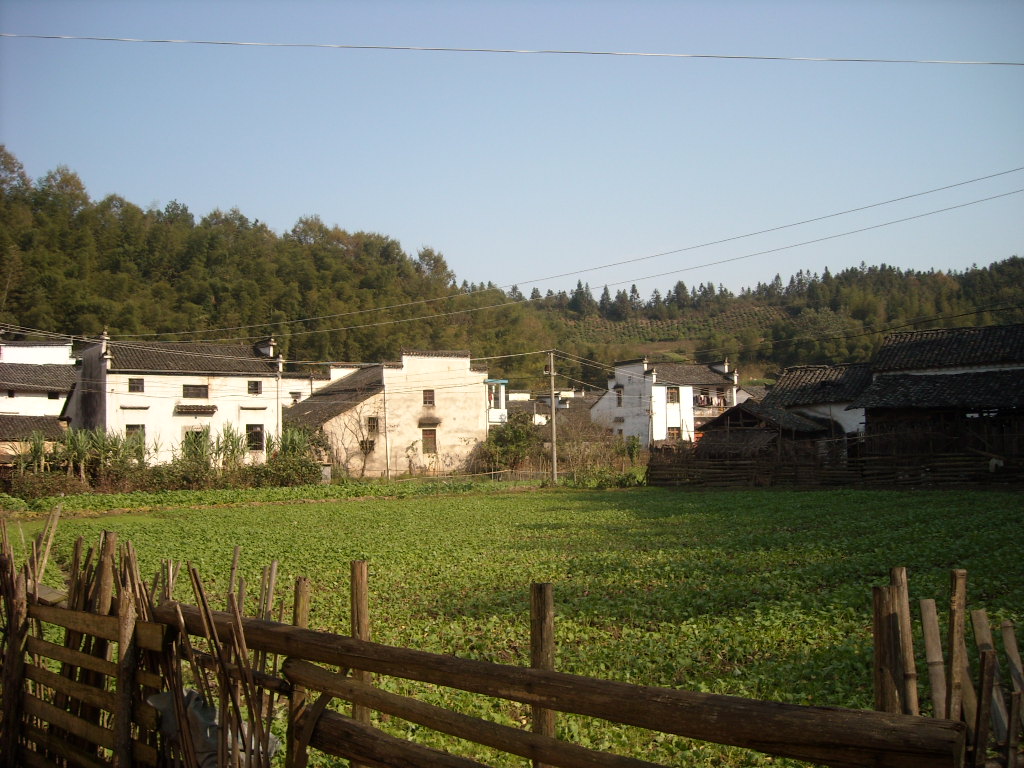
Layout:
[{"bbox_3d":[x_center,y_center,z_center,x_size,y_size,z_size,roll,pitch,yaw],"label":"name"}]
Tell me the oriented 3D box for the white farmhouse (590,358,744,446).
[{"bbox_3d":[12.820,1.949,88.958,8.220,7.900,10.130,0,-2,-25],"label":"white farmhouse"}]

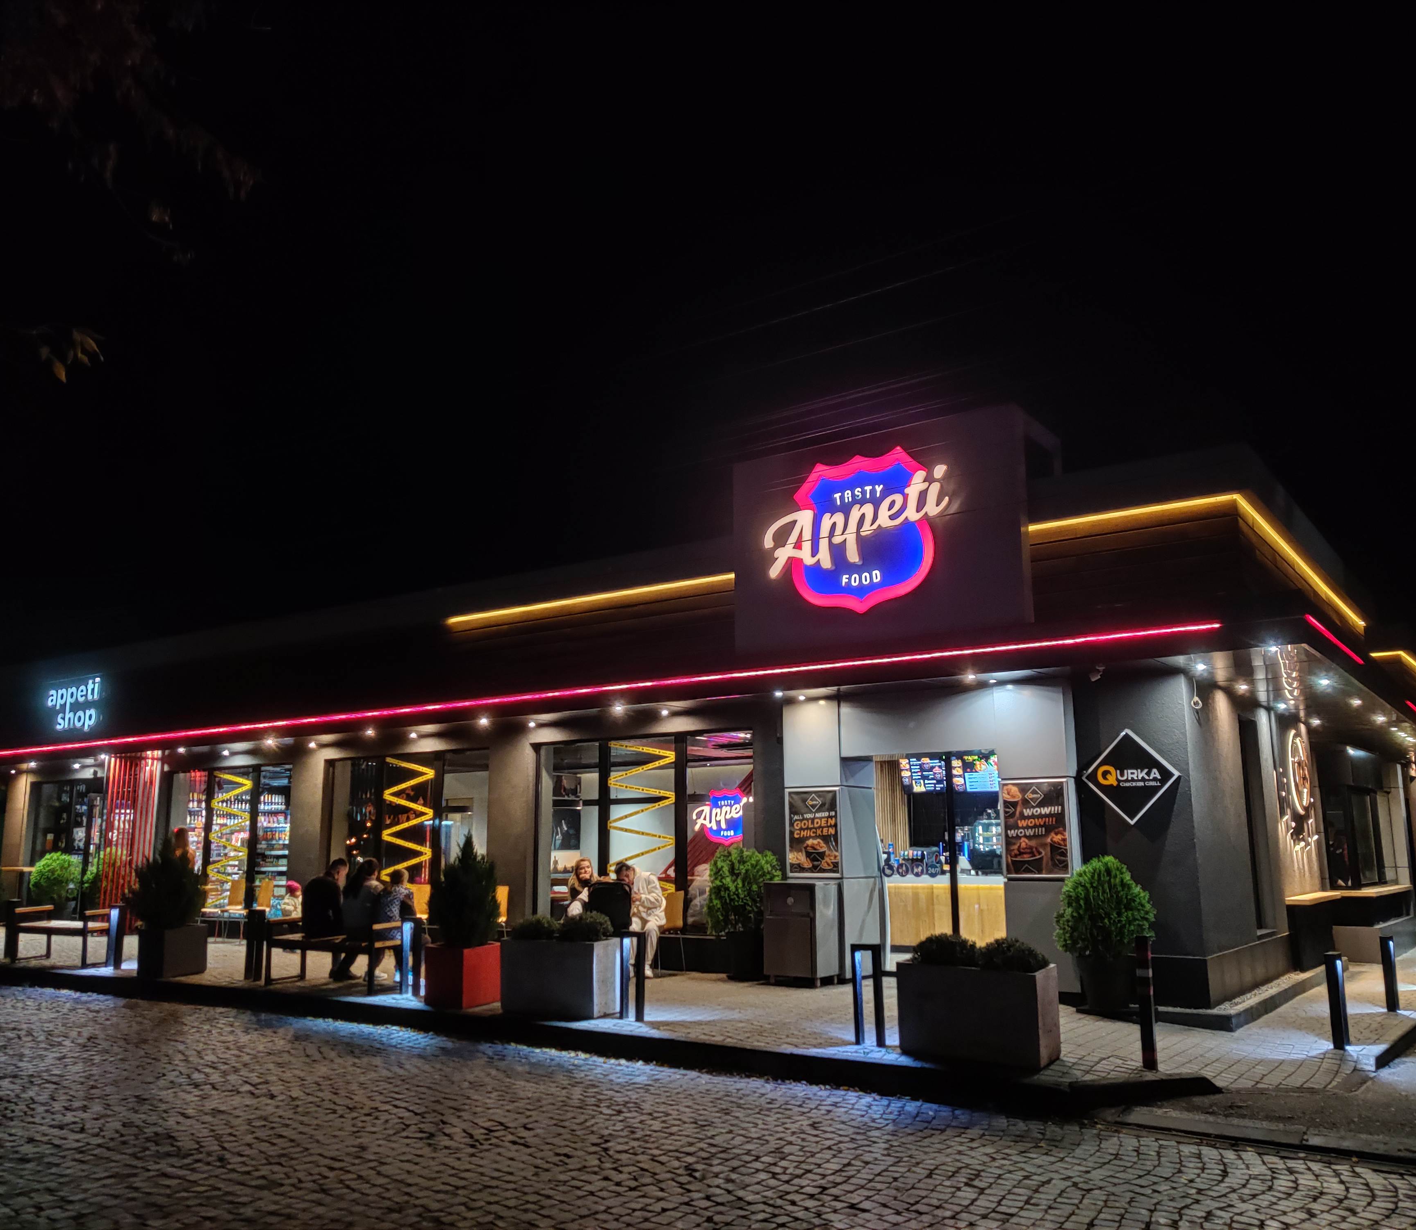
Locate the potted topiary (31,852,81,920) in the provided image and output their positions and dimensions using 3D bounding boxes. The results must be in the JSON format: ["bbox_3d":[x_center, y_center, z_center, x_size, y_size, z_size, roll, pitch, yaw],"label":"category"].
[{"bbox_3d":[-11.313,4.777,22.244,0.851,1.391,0.851,-8,-13,36],"label":"potted topiary"}]

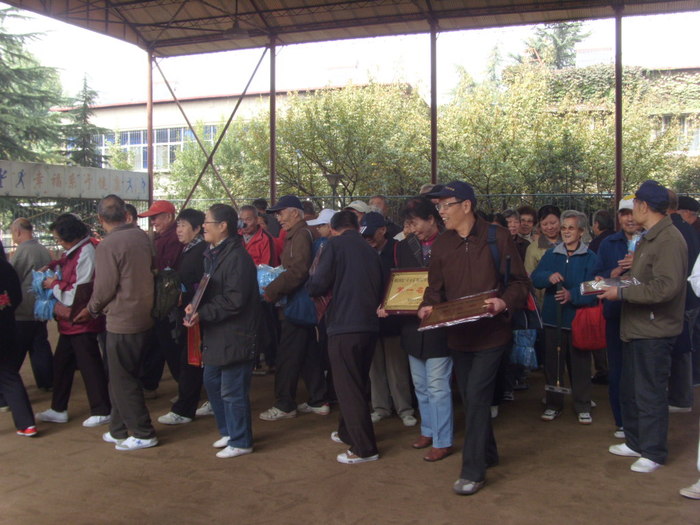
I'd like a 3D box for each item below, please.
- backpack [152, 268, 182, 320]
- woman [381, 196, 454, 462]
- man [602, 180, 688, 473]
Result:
[{"bbox_3d":[-1.487,0.259,5.900,0.270,0.430,0.190,0,3,6],"label":"backpack"},{"bbox_3d":[0.444,0.404,4.552,0.500,1.600,0.440,3,5,38],"label":"woman"},{"bbox_3d":[1.768,0.364,4.335,0.460,1.700,0.480,0,4,3],"label":"man"}]

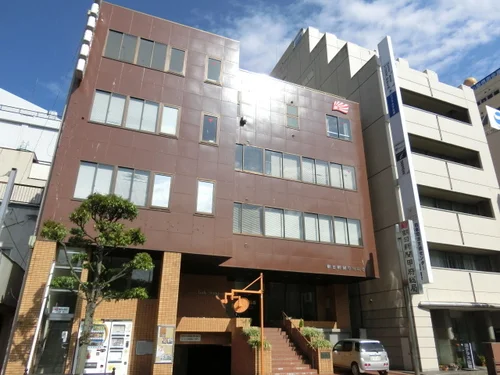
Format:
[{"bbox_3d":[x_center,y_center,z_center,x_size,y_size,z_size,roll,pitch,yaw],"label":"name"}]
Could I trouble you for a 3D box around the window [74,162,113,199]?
[{"bbox_3d":[-5.940,-0.222,13.797,1.230,1.510,0.150,9,-23,-20],"label":"window"}]

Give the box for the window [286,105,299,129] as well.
[{"bbox_3d":[2.485,-4.167,21.336,0.770,1.529,0.150,9,-23,-20],"label":"window"}]

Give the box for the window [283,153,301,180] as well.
[{"bbox_3d":[2.304,-1.136,20.063,1.116,1.552,0.150,9,-23,-20],"label":"window"}]

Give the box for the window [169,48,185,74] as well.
[{"bbox_3d":[-3.630,-6.278,17.927,0.831,1.558,0.200,9,-23,-18],"label":"window"}]

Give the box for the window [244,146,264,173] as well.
[{"bbox_3d":[0.201,-1.455,19.301,1.104,1.518,0.150,9,-23,-20],"label":"window"}]

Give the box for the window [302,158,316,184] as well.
[{"bbox_3d":[3.332,-0.956,20.425,0.863,1.552,0.150,9,-23,-20],"label":"window"}]

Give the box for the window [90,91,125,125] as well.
[{"bbox_3d":[-6.174,-3.445,15.815,1.283,1.573,0.200,9,-23,-18],"label":"window"}]

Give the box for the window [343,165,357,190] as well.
[{"bbox_3d":[6.121,-0.611,22.015,0.896,1.664,0.200,9,-23,-18],"label":"window"}]

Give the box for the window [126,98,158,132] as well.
[{"bbox_3d":[-4.827,-3.243,16.253,1.294,1.573,0.200,9,-23,-18],"label":"window"}]

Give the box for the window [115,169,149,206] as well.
[{"bbox_3d":[-4.660,-0.015,14.256,1.280,1.530,0.150,9,-23,-20],"label":"window"}]

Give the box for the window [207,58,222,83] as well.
[{"bbox_3d":[-1.824,-6.007,18.513,0.801,1.558,0.200,9,-23,-18],"label":"window"}]

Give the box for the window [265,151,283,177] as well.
[{"bbox_3d":[1.261,-1.292,19.684,1.104,1.518,0.150,9,-23,-20],"label":"window"}]

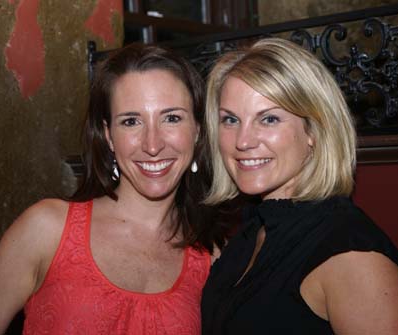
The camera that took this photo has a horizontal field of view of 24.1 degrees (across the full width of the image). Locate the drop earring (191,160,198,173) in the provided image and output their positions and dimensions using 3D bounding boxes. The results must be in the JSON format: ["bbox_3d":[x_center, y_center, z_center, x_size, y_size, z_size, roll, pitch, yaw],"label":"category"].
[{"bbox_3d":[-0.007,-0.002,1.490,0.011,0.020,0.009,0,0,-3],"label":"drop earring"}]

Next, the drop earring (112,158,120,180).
[{"bbox_3d":[-0.132,0.004,1.480,0.012,0.035,0.010,0,0,-3],"label":"drop earring"}]

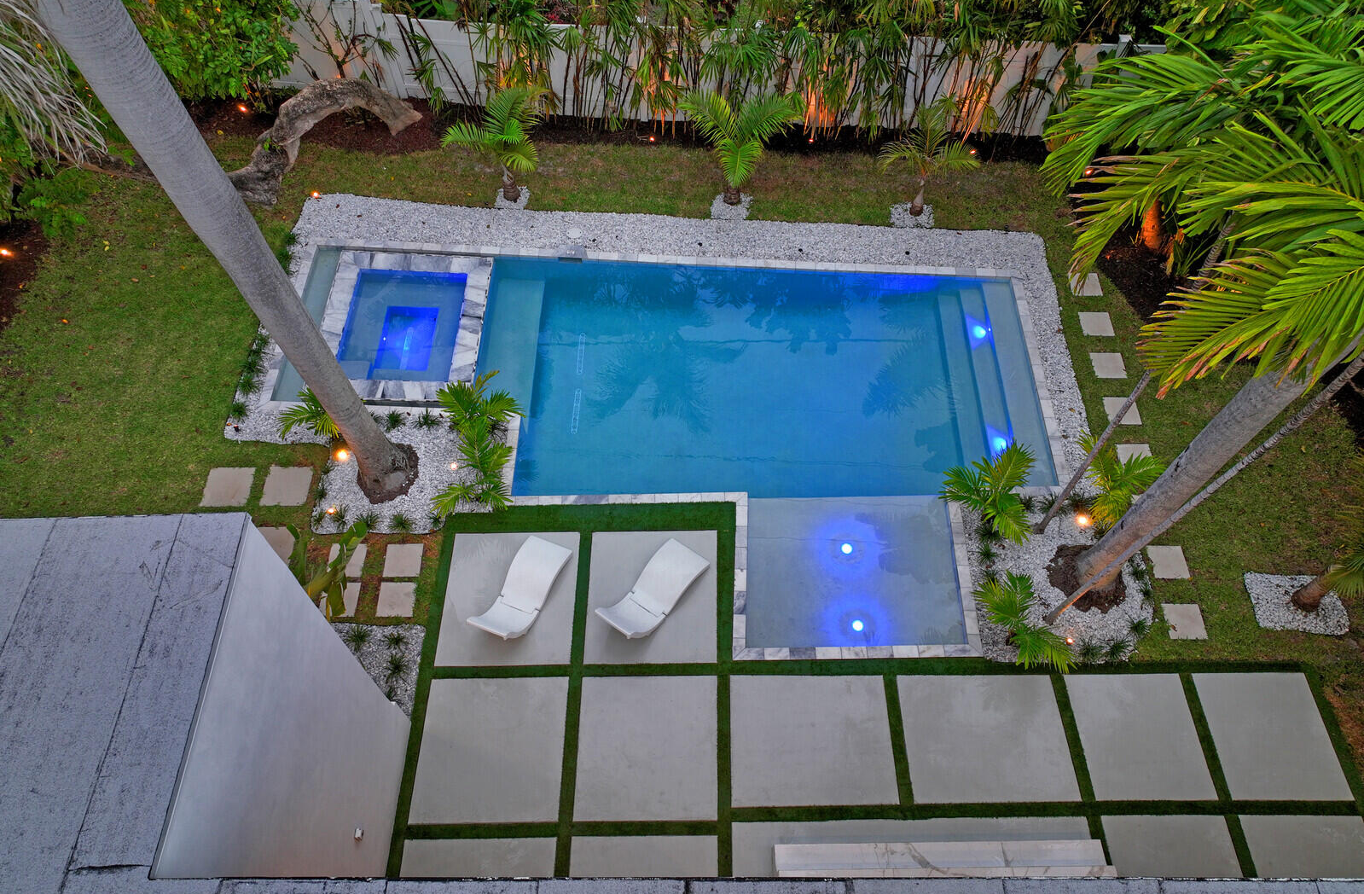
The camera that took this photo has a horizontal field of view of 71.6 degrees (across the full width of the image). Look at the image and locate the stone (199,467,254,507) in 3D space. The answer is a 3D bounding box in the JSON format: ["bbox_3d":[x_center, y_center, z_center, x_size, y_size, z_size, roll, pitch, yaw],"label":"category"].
[{"bbox_3d":[-6.073,0.554,12.694,0.610,0.050,0.610,-1,55,2],"label":"stone"}]

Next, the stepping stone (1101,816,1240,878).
[{"bbox_3d":[4.980,4.406,9.441,1.273,0.060,1.350,-1,55,2],"label":"stepping stone"}]

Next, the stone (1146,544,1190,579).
[{"bbox_3d":[6.303,1.509,12.274,0.460,0.050,0.460,0,57,0],"label":"stone"}]

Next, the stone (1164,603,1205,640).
[{"bbox_3d":[6.277,2.197,11.823,0.460,0.050,0.455,0,57,0],"label":"stone"}]

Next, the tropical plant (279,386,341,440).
[{"bbox_3d":[-4.888,-0.408,13.031,1.200,0.920,1.050,0,57,0],"label":"tropical plant"}]

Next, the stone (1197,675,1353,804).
[{"bbox_3d":[6.383,3.133,10.280,1.242,0.060,1.405,-1,55,2],"label":"stone"}]

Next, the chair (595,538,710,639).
[{"bbox_3d":[-0.344,1.754,11.687,0.610,0.740,1.525,33,63,20],"label":"chair"}]

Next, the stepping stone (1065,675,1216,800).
[{"bbox_3d":[5.337,3.385,11.067,1.379,0.080,1.465,0,57,0],"label":"stepping stone"}]

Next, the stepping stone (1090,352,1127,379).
[{"bbox_3d":[6.333,-1.191,14.047,0.460,0.050,0.465,0,57,0],"label":"stepping stone"}]

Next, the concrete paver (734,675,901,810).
[{"bbox_3d":[1.510,3.422,11.069,1.870,0.080,1.514,0,57,0],"label":"concrete paver"}]

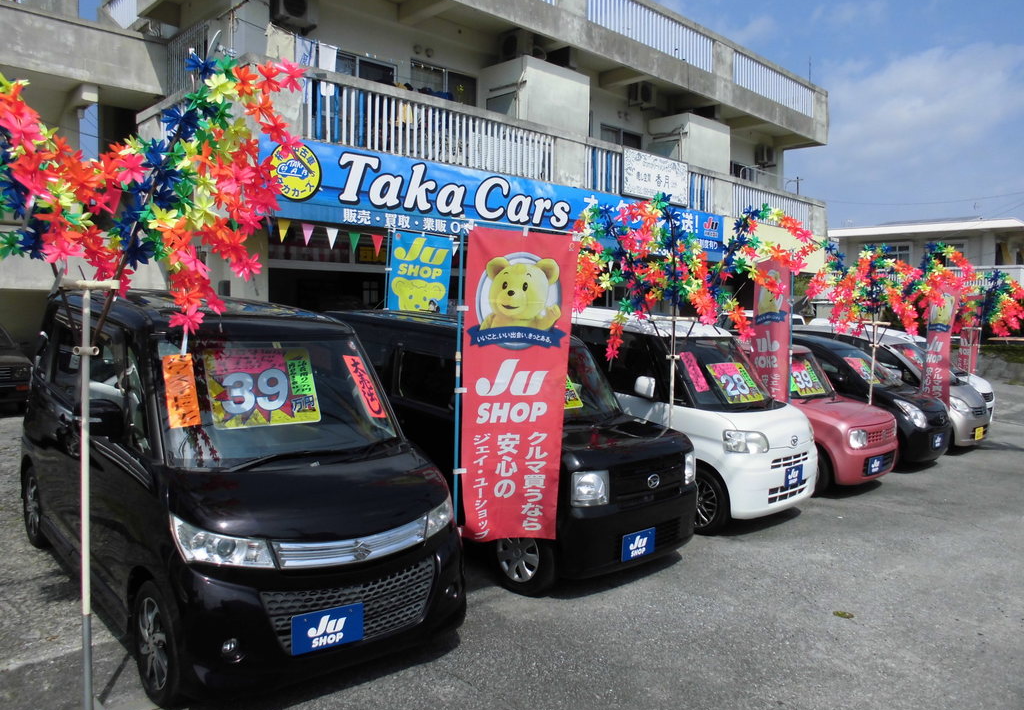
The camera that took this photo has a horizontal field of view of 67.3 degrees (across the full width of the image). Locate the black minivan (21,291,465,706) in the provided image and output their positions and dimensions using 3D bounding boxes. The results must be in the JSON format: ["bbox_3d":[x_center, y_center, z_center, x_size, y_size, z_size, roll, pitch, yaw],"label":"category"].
[{"bbox_3d":[-1.739,0.525,4.575,1.475,1.735,3.395,0,4,-42],"label":"black minivan"}]

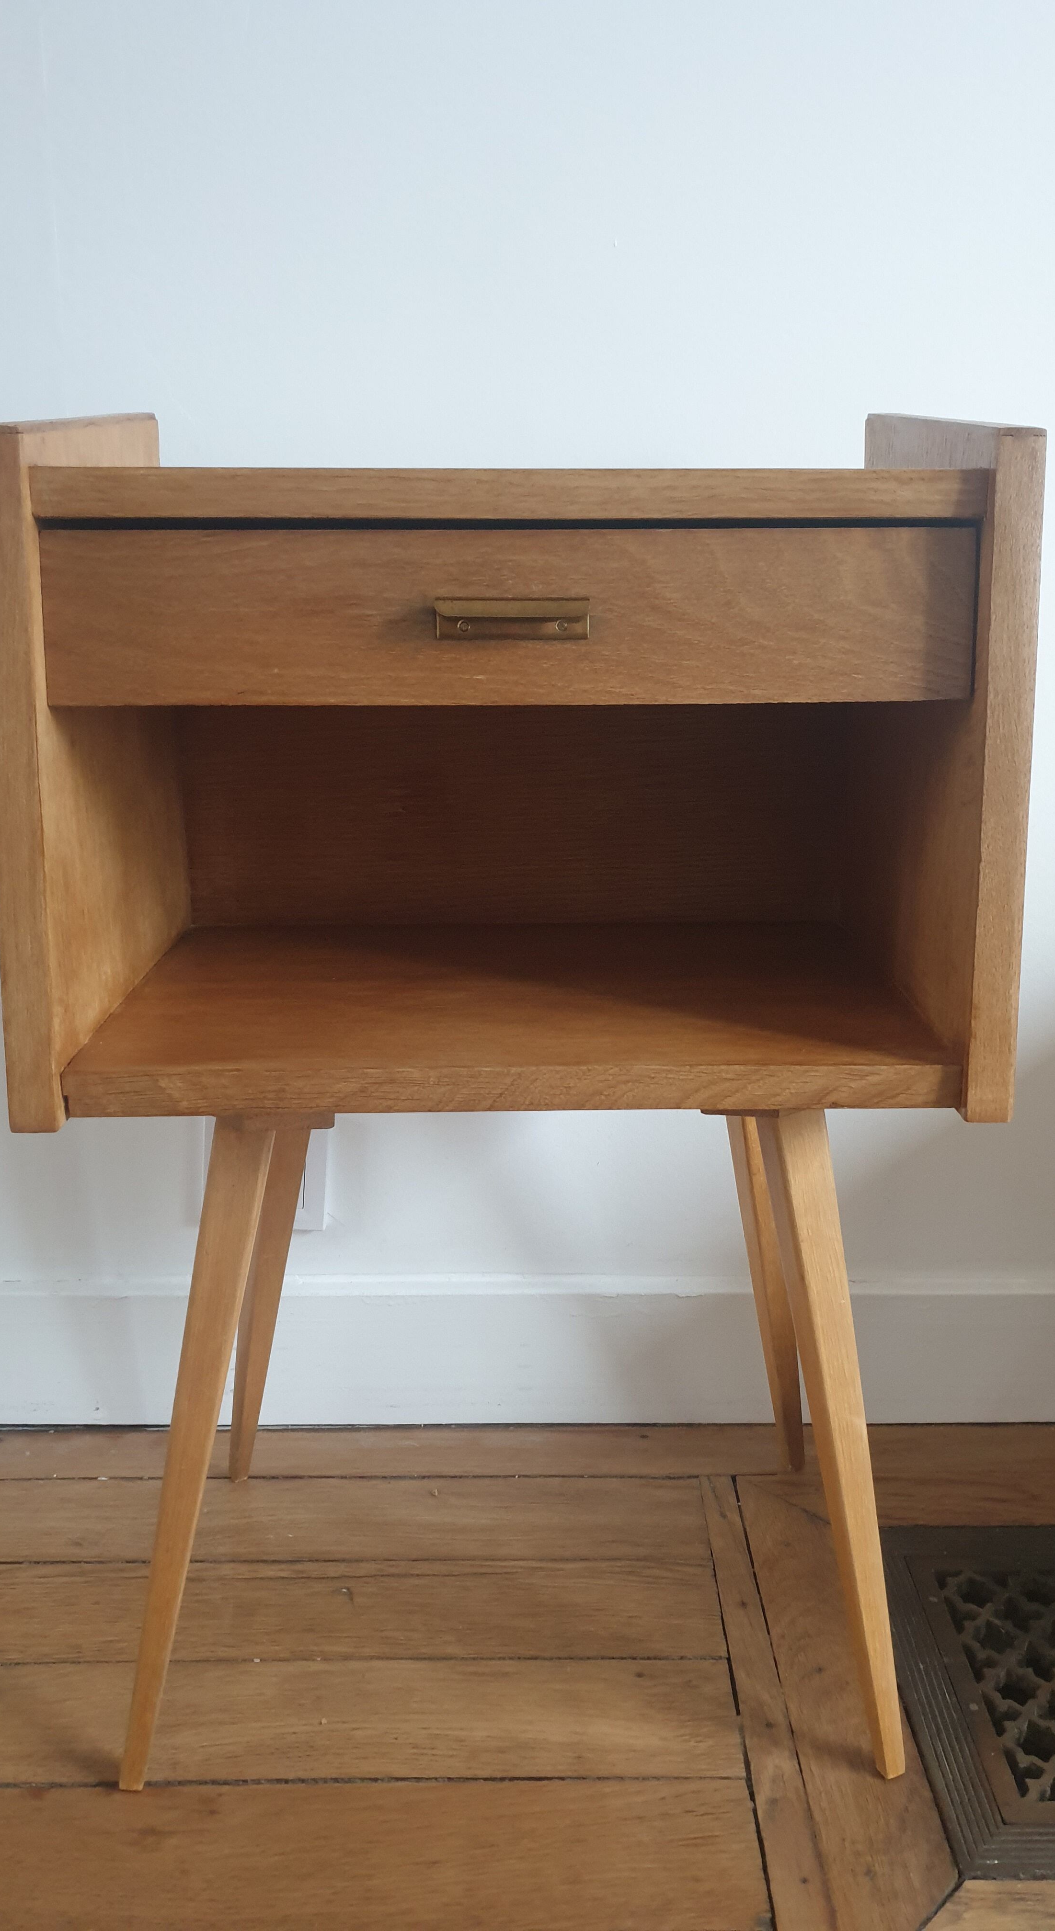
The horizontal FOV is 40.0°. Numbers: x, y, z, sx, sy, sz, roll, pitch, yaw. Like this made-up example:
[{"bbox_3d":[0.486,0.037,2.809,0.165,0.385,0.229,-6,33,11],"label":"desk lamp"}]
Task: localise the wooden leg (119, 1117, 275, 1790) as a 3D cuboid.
[{"bbox_3d":[-0.159,0.230,0.682,0.029,0.352,0.028,10,8,-10],"label":"wooden leg"}]

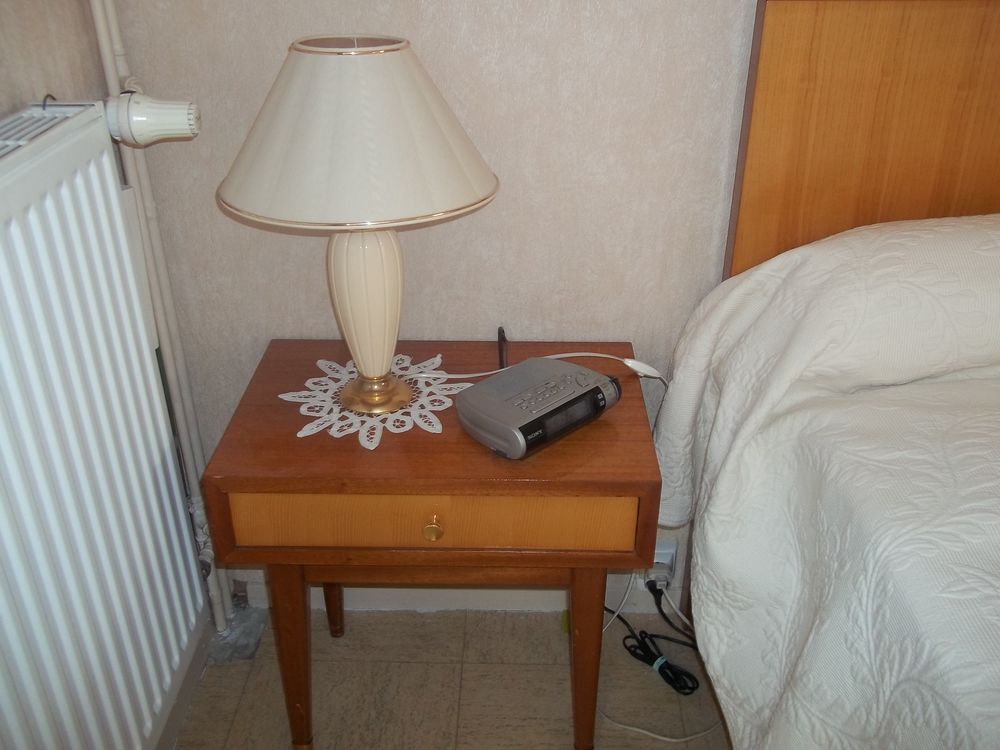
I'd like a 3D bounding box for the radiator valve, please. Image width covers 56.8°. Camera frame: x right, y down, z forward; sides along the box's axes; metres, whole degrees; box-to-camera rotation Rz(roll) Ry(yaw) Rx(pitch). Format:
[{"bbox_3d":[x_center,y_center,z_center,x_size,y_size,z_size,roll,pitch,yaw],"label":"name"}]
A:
[{"bbox_3d":[-0.321,-0.236,0.851,0.092,0.049,0.049,0,30,1],"label":"radiator valve"}]

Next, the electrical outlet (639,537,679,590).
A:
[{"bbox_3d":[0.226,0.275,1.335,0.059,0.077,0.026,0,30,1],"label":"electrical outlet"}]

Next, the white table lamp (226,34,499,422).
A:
[{"bbox_3d":[-0.139,-0.141,0.958,0.277,0.381,0.277,0,30,1],"label":"white table lamp"}]

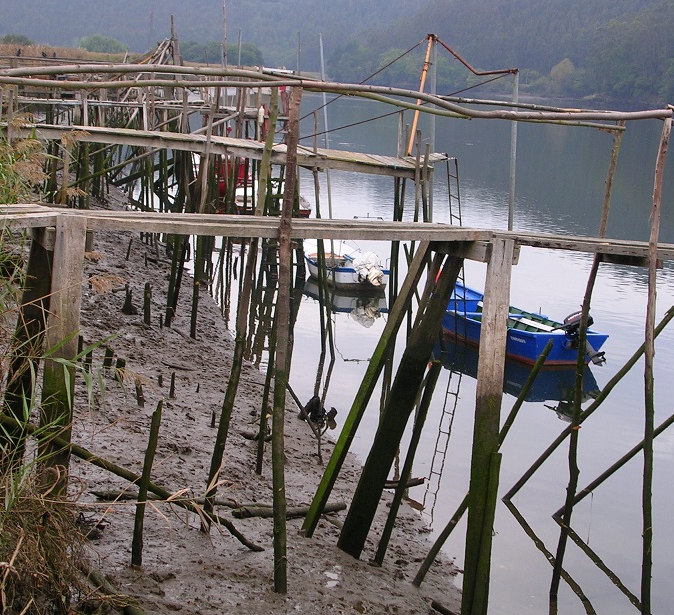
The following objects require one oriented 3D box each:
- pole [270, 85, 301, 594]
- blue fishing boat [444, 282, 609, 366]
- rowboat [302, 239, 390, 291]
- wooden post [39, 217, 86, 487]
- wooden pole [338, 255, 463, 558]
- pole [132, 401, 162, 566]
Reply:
[{"bbox_3d":[-0.372,0.291,11.876,0.110,3.871,0.105,2,10,0],"label":"pole"},{"bbox_3d":[2.612,0.220,25.131,1.370,0.900,4.200,-1,9,-25],"label":"blue fishing boat"},{"bbox_3d":[-0.038,-0.760,30.972,1.220,0.860,2.750,-1,9,-25],"label":"rowboat"},{"bbox_3d":[-2.010,0.366,11.656,0.215,2.111,0.170,2,9,-22],"label":"wooden post"},{"bbox_3d":[0.506,0.803,12.703,0.210,2.744,0.200,9,21,-23],"label":"wooden pole"},{"bbox_3d":[-1.321,1.232,11.073,0.075,1.189,0.075,8,8,-1],"label":"pole"}]

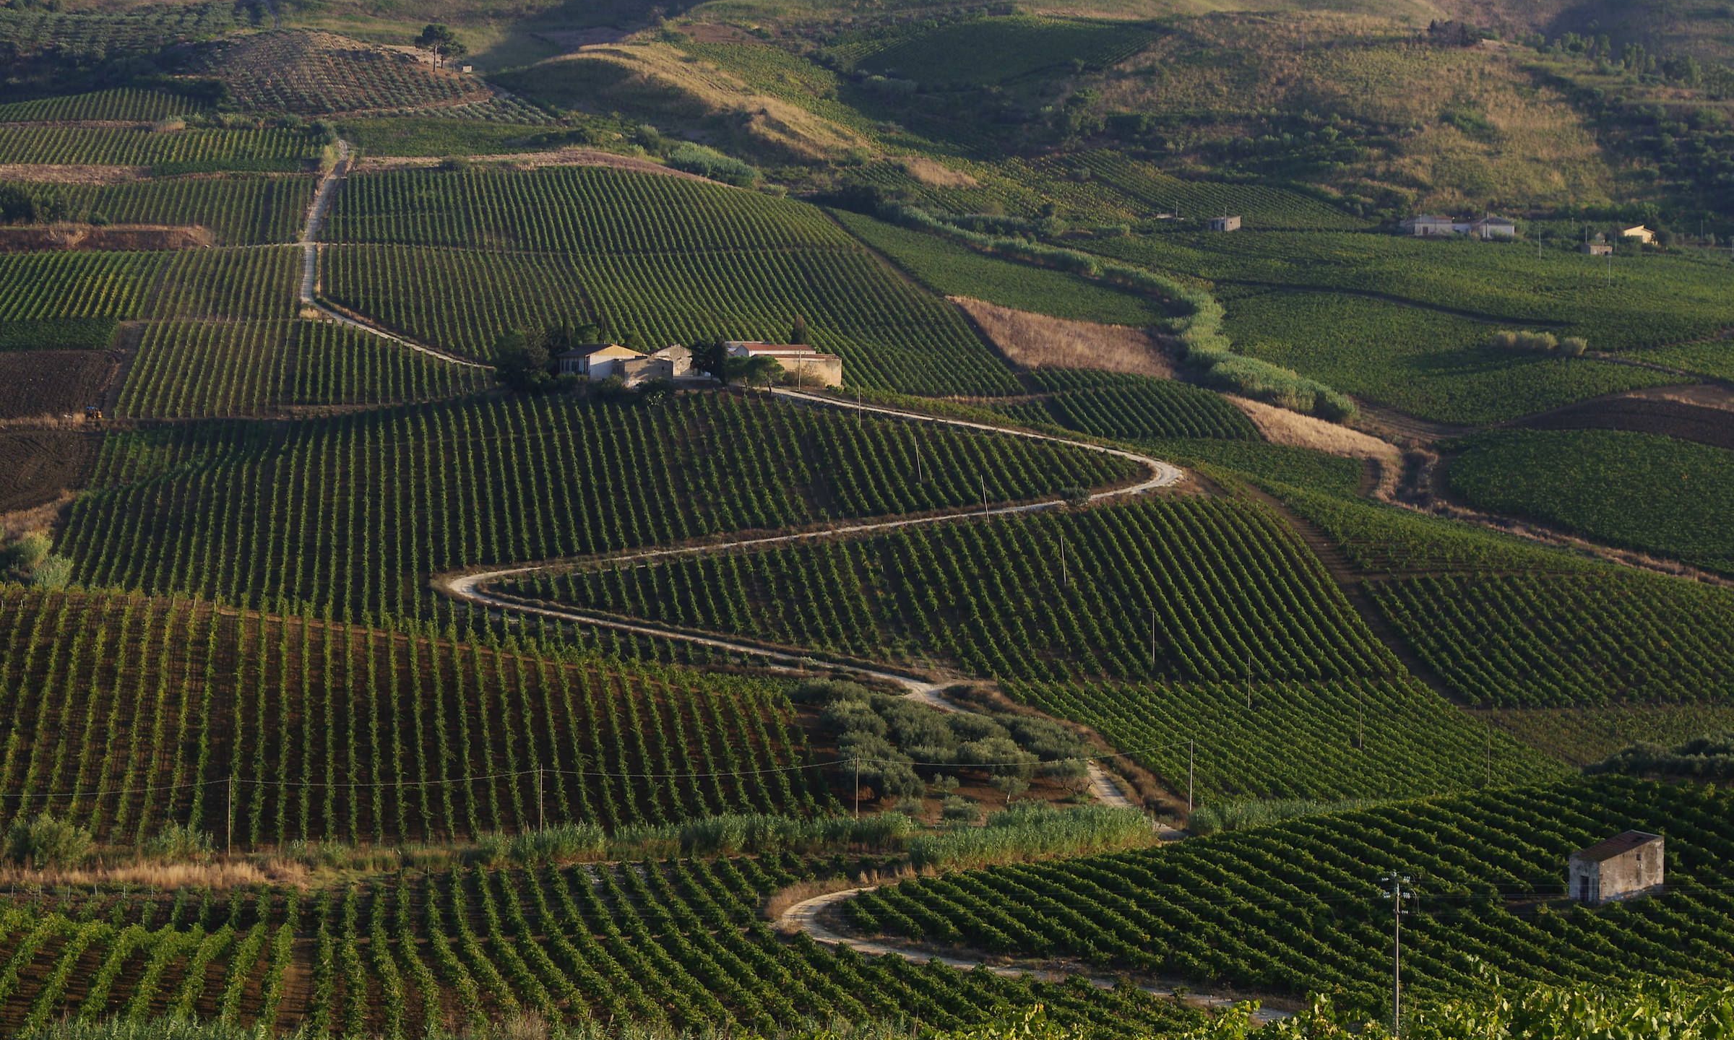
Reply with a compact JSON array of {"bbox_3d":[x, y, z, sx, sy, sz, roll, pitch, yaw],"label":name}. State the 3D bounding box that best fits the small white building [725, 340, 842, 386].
[{"bbox_3d":[-14.395,-27.137,680.000,16.500,7.300,12.000,-1,3,-22],"label":"small white building"}]

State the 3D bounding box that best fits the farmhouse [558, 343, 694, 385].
[{"bbox_3d":[-41.489,-26.906,680.000,19.500,6.900,13.000,-1,3,-22],"label":"farmhouse"}]

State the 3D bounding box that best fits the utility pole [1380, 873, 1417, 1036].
[{"bbox_3d":[31.634,26.146,235.000,2.100,10.200,0.800,0,3,0],"label":"utility pole"}]

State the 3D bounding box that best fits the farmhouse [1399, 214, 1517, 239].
[{"bbox_3d":[143.855,-71.359,960.000,27.500,5.400,10.000,0,3,-6],"label":"farmhouse"}]

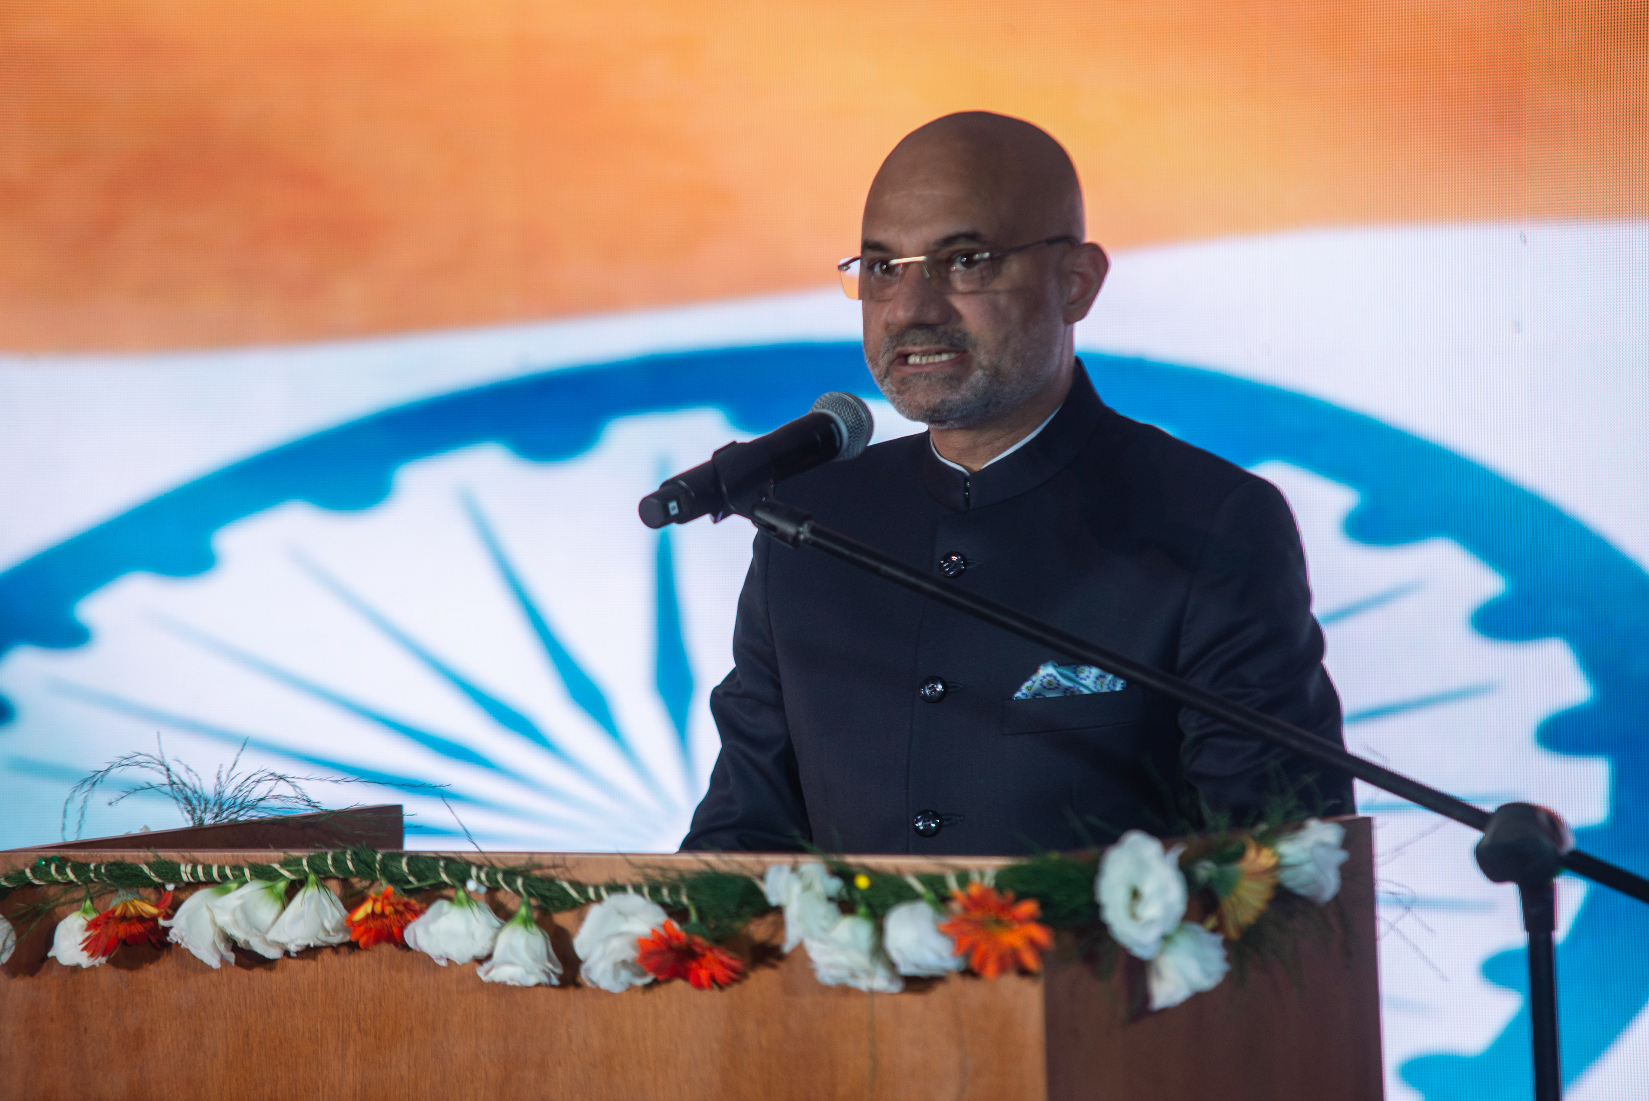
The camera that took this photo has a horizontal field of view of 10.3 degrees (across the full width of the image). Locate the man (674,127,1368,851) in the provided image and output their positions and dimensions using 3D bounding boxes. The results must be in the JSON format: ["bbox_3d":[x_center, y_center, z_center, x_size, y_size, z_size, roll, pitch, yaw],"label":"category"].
[{"bbox_3d":[0.148,0.547,6.860,0.550,1.750,0.380,0,2,28],"label":"man"}]

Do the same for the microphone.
[{"bbox_3d":[-0.048,-0.061,6.570,0.053,0.053,0.235,1,18,44],"label":"microphone"}]

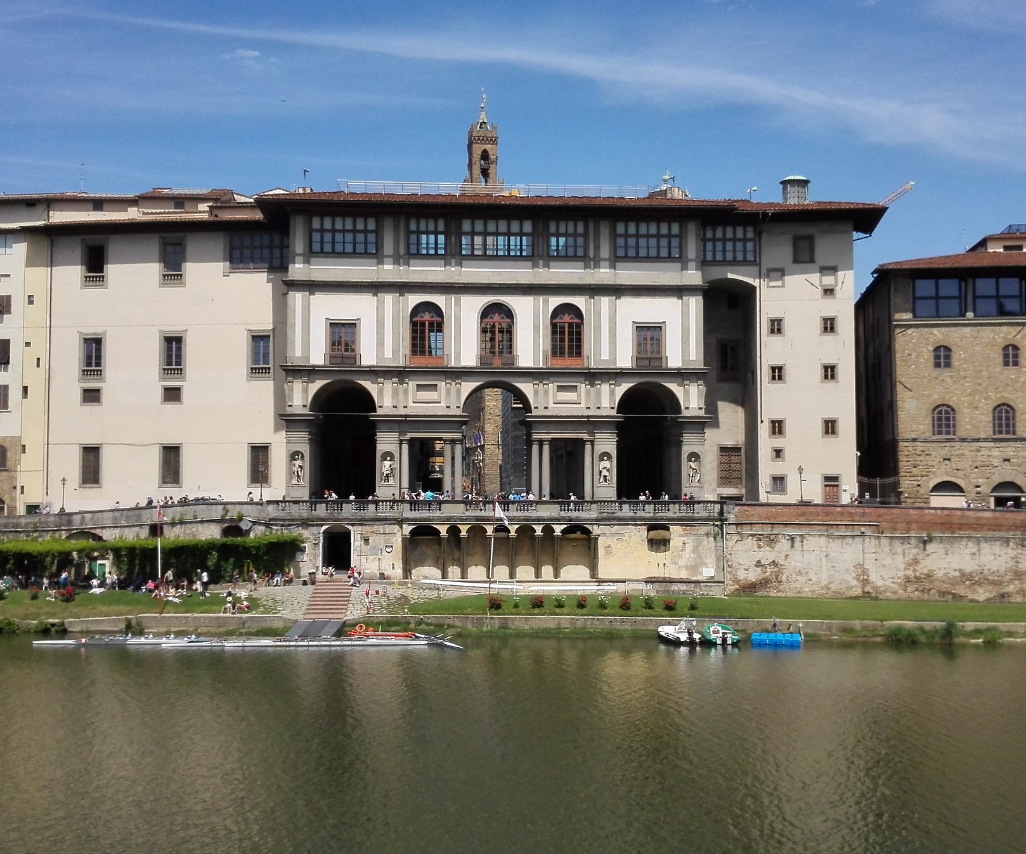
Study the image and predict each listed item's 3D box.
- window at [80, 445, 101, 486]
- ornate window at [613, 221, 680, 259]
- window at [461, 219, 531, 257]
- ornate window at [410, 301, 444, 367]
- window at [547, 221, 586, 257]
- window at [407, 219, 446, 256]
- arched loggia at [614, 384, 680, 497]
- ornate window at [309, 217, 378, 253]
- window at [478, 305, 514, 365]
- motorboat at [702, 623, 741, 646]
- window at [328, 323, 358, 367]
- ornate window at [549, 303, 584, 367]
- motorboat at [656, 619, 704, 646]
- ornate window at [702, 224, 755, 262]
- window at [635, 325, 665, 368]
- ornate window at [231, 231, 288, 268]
[{"bbox_3d":[-38.176,3.545,101.997,1.916,3.750,0.400,0,-3,5],"label":"window"},{"bbox_3d":[12.330,-17.218,104.369,6.217,3.432,0.400,0,-3,-4],"label":"ornate window"},{"bbox_3d":[-1.407,-16.032,95.429,5.928,3.162,0.400,0,-3,-4],"label":"window"},{"bbox_3d":[-7.808,-8.384,102.311,3.216,5.728,0.400,0,-3,-4],"label":"ornate window"},{"bbox_3d":[4.541,-15.950,95.841,3.327,3.108,0.400,0,-3,-4],"label":"window"},{"bbox_3d":[-7.846,-17.232,102.818,3.663,3.489,0.400,0,-3,-4],"label":"window"},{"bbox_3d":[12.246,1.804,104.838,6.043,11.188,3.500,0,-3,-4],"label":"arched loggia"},{"bbox_3d":[-15.372,-17.351,102.244,6.071,3.470,0.400,0,-3,-4],"label":"ornate window"},{"bbox_3d":[-1.350,-7.755,95.000,2.992,5.407,0.400,0,-3,-4],"label":"window"},{"bbox_3d":[13.443,13.455,74.220,2.050,1.150,4.400,0,-3,-2],"label":"motorboat"},{"bbox_3d":[-15.347,-7.475,101.688,2.754,3.973,0.400,0,-3,-4],"label":"window"},{"bbox_3d":[4.871,-8.410,103.287,3.168,5.892,0.400,0,-3,-4],"label":"ornate window"},{"bbox_3d":[10.547,13.148,72.788,1.800,1.400,4.300,1,-3,-27],"label":"motorboat"},{"bbox_3d":[18.754,-15.919,98.140,4.566,3.168,0.400,0,-3,-4],"label":"ornate window"},{"bbox_3d":[11.607,-6.866,95.861,2.508,3.734,0.400,0,-3,-4],"label":"window"},{"bbox_3d":[-24.008,-16.749,107.693,6.156,3.540,0.400,0,-3,7],"label":"ornate window"}]

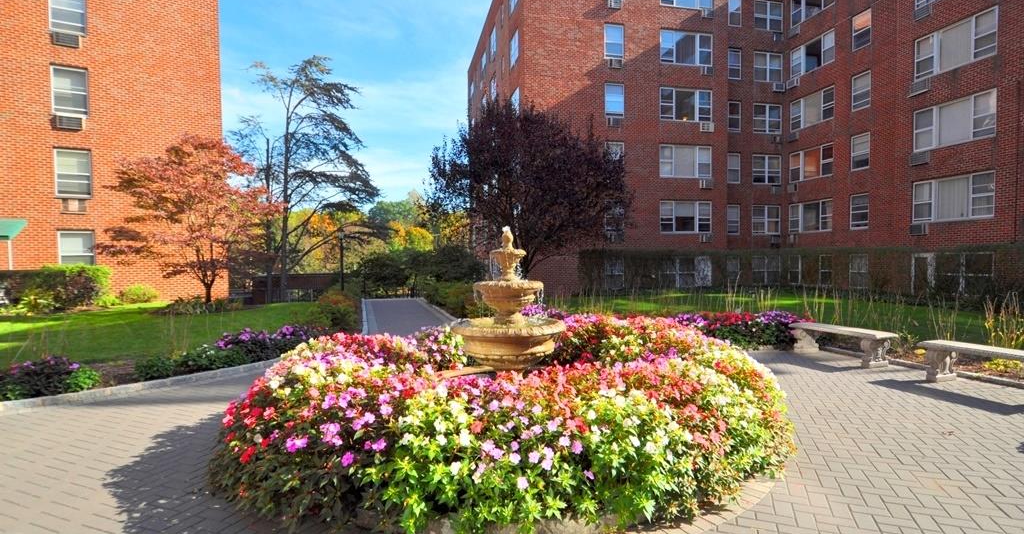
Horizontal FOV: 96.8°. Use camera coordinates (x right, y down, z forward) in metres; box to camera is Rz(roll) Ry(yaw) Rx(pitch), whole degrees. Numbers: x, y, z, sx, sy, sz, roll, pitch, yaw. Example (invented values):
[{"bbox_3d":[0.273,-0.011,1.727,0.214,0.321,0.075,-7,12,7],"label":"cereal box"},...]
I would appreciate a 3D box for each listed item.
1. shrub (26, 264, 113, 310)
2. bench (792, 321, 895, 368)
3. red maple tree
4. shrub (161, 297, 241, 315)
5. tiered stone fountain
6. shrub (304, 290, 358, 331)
[{"bbox_3d":[-13.393,0.584,13.812,1.950,1.420,1.400,-2,1,-29],"label":"shrub"},{"bbox_3d":[4.982,1.163,6.929,0.420,0.420,1.400,-1,1,-15],"label":"bench"},{"bbox_3d":[-10.071,-1.420,14.119,4.600,5.350,4.400,-2,2,-35],"label":"red maple tree"},{"bbox_3d":[-8.966,1.057,13.124,1.950,0.470,1.350,-2,2,-34],"label":"shrub"},{"bbox_3d":[-0.025,0.358,4.879,1.230,1.550,1.230,-1,1,0],"label":"tiered stone fountain"},{"bbox_3d":[-4.087,0.939,10.372,1.140,0.900,1.100,-1,1,-22],"label":"shrub"}]

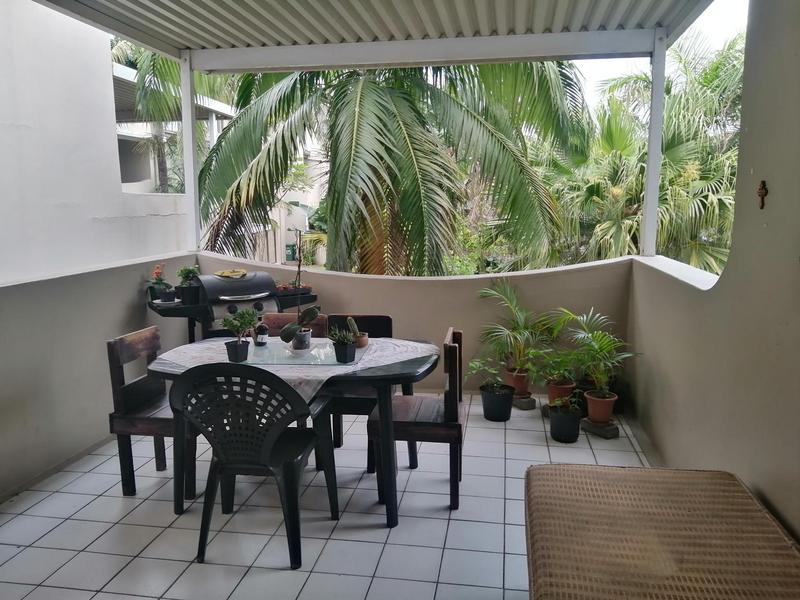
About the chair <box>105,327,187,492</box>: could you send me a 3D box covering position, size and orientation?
[{"bbox_3d":[-1.281,0.609,3.364,0.470,0.860,0.410,1,7,10],"label":"chair"}]

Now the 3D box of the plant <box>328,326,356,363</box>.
[{"bbox_3d":[-0.294,0.228,3.098,0.144,0.173,0.130,1,7,10],"label":"plant"}]

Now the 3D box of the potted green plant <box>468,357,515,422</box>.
[{"bbox_3d":[0.685,0.652,4.506,0.356,0.466,0.310,1,7,10],"label":"potted green plant"}]

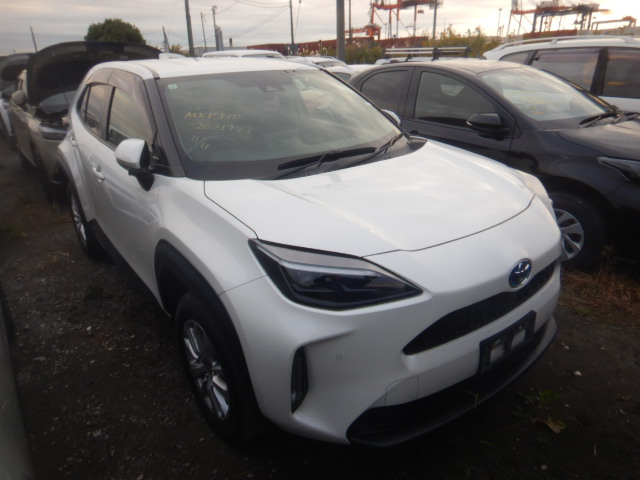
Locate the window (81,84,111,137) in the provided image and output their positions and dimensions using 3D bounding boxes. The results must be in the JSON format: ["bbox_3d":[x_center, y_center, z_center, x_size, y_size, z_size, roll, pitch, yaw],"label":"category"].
[{"bbox_3d":[-1.466,-0.845,2.866,0.090,0.350,0.800,6,12,-40],"label":"window"}]

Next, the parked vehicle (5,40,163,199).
[{"bbox_3d":[-3.621,-1.961,6.818,1.760,1.780,4.250,-18,27,-34],"label":"parked vehicle"}]

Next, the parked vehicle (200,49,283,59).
[{"bbox_3d":[-2.075,-3.539,10.583,1.720,1.780,4.300,-18,27,-34],"label":"parked vehicle"}]

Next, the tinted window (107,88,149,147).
[{"bbox_3d":[-1.017,-0.628,2.357,0.080,0.370,0.880,-3,18,-38],"label":"tinted window"}]

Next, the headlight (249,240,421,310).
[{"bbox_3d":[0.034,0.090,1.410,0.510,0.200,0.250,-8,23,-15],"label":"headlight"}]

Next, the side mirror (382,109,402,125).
[{"bbox_3d":[0.437,-0.736,2.974,0.155,0.210,0.220,-17,26,-34],"label":"side mirror"}]

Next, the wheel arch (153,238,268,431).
[{"bbox_3d":[-0.462,0.336,1.788,0.140,0.520,0.910,-17,26,-34],"label":"wheel arch"}]

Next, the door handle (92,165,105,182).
[{"bbox_3d":[-1.323,-0.392,2.642,0.060,0.065,0.220,-18,27,-34],"label":"door handle"}]

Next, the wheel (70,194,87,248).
[{"bbox_3d":[-1.971,-0.188,3.794,0.155,0.438,0.438,-17,26,-34],"label":"wheel"}]

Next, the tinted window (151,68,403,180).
[{"bbox_3d":[-0.173,-0.672,2.392,1.360,0.140,0.800,-18,59,-34],"label":"tinted window"}]

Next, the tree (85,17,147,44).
[{"bbox_3d":[-14.608,-13.511,32.385,5.000,4.770,5.000,-11,24,-20],"label":"tree"}]

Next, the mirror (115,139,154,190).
[{"bbox_3d":[-0.875,-0.339,2.065,0.155,0.210,0.220,-17,26,-34],"label":"mirror"}]

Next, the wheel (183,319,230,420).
[{"bbox_3d":[-0.416,0.526,1.890,0.155,0.438,0.438,-17,26,-34],"label":"wheel"}]

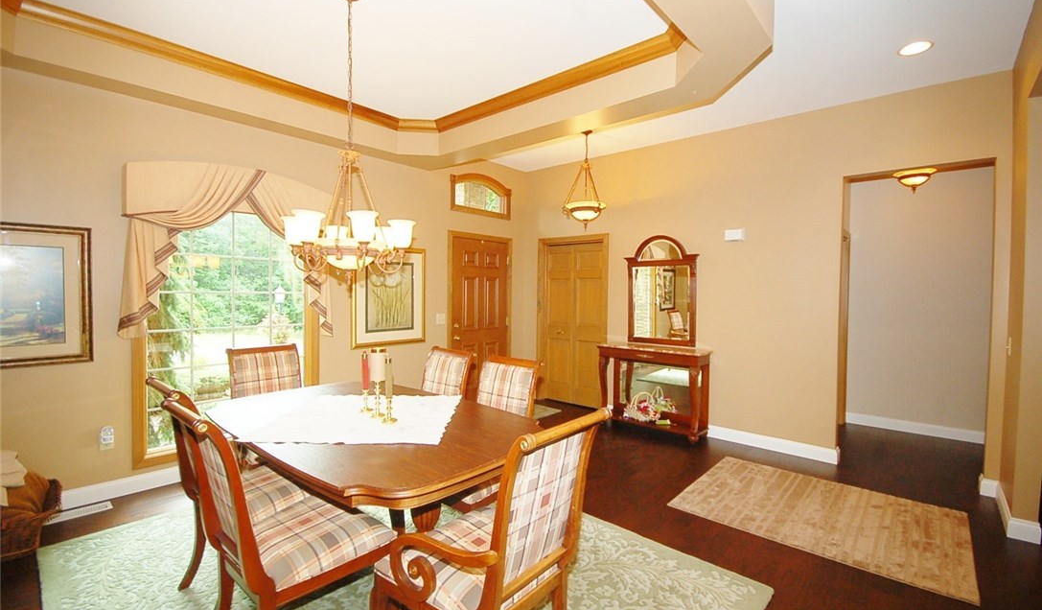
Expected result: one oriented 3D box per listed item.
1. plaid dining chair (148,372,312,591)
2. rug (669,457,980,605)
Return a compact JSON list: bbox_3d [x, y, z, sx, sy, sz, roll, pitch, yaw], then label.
[{"bbox_3d":[-1.321,0.834,2.047,0.500,1.030,0.610,2,2,38],"label":"plaid dining chair"},{"bbox_3d":[1.953,1.347,2.850,1.475,0.012,1.170,2,2,41],"label":"rug"}]

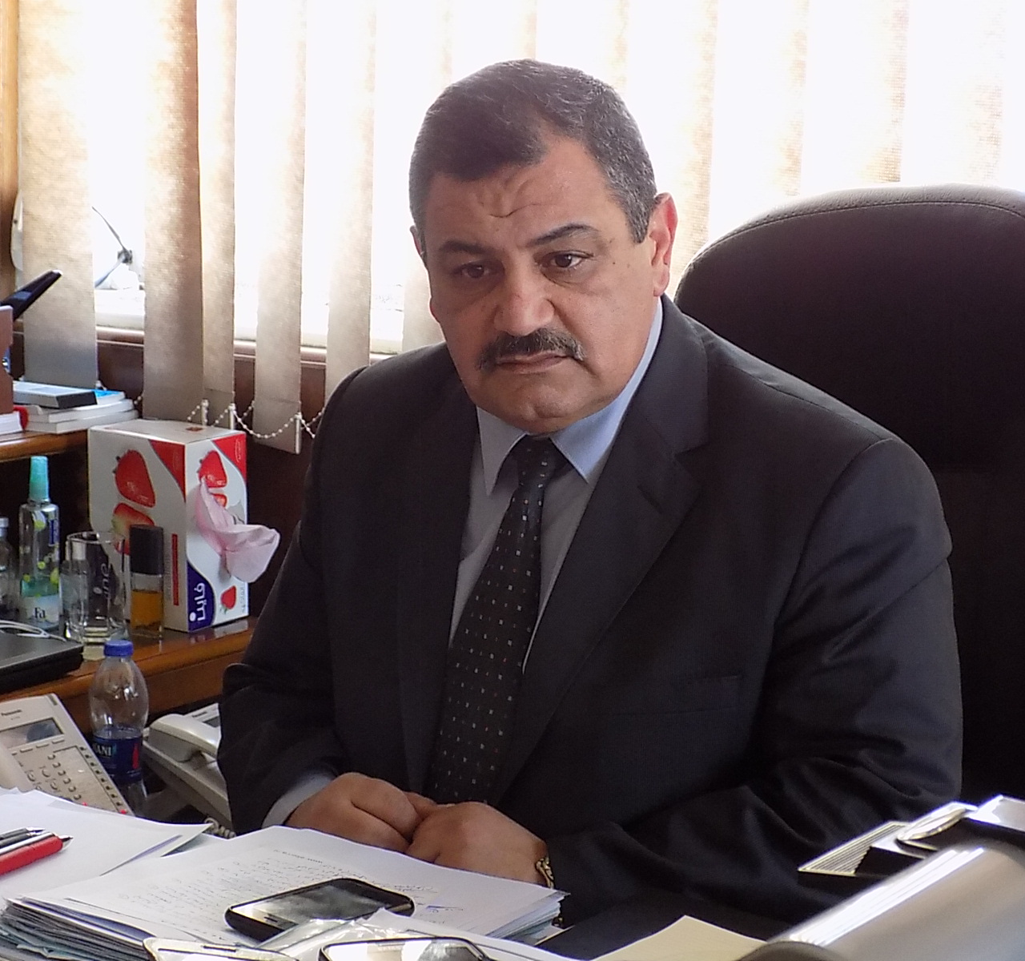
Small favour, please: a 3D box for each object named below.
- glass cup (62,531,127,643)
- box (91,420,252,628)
[{"bbox_3d":[-0.473,0.122,2.725,0.071,0.119,0.071,1,11,0],"label":"glass cup"},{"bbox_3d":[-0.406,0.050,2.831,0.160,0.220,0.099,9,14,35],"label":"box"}]

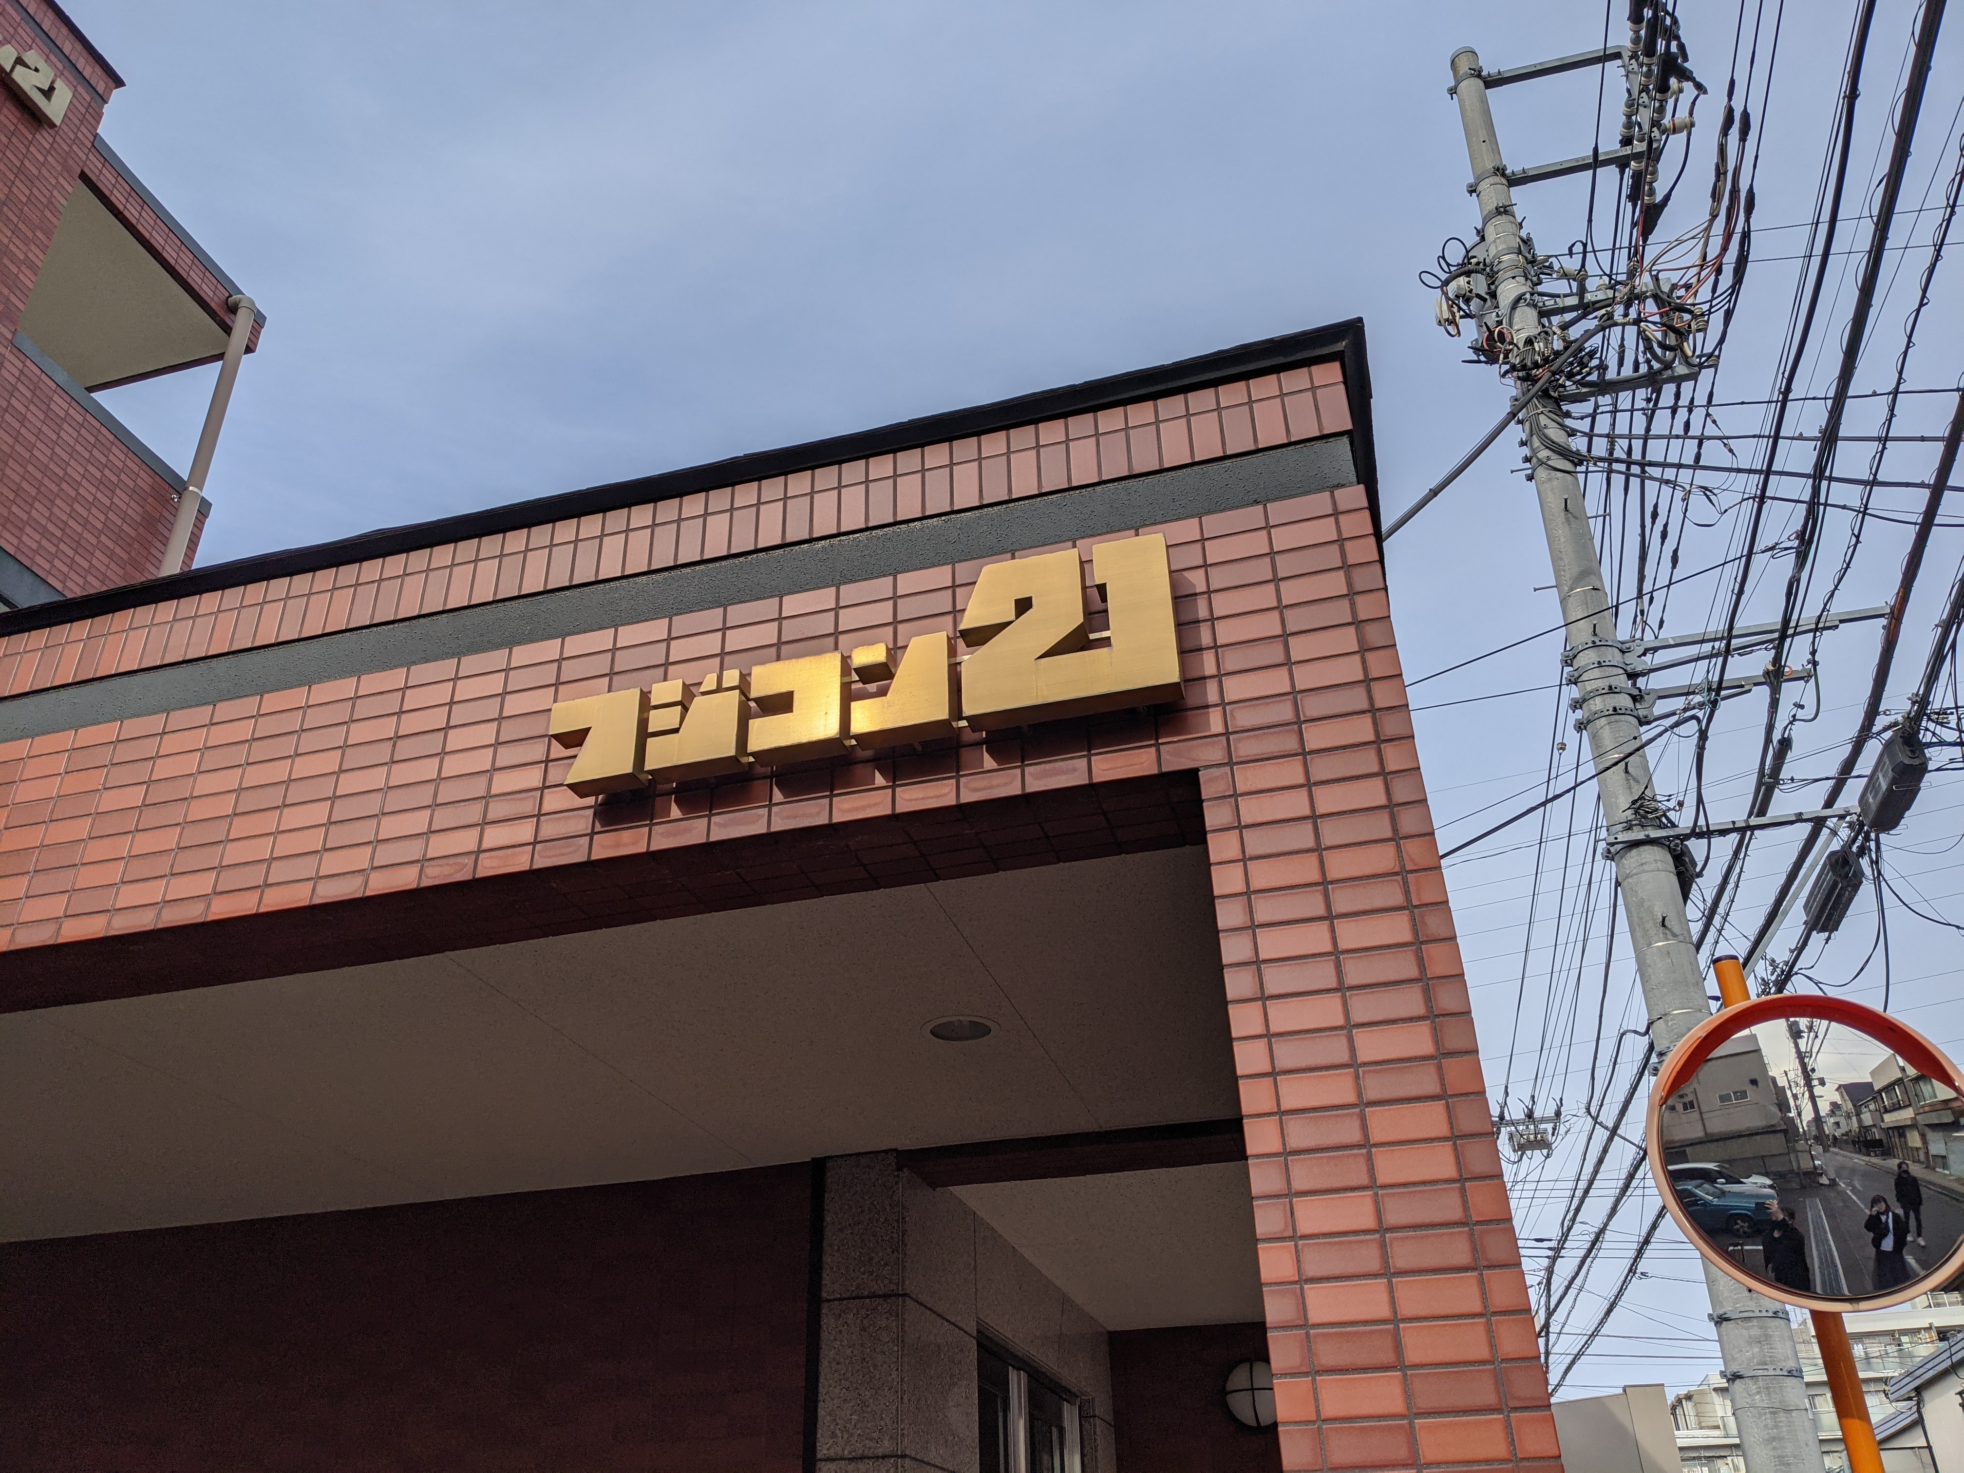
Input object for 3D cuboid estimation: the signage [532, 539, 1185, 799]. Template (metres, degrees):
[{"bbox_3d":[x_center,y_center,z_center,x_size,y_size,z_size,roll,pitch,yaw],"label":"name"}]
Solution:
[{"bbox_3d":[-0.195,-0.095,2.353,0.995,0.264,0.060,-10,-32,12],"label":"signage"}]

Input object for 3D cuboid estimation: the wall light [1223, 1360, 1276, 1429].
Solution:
[{"bbox_3d":[1.009,2.419,5.644,0.240,0.240,0.130,-10,-32,12],"label":"wall light"}]

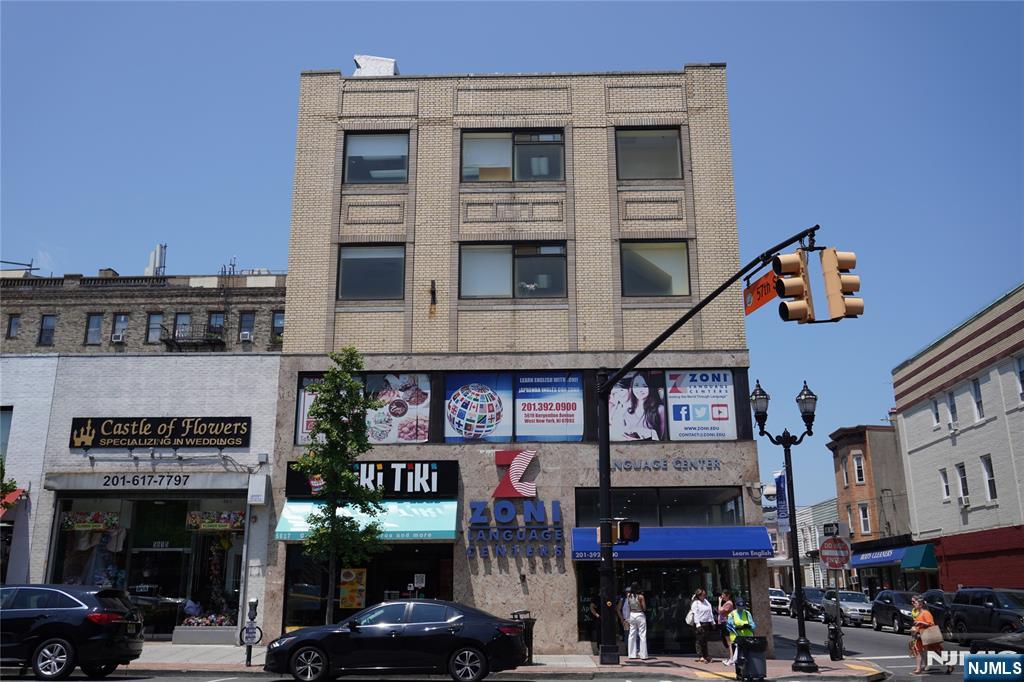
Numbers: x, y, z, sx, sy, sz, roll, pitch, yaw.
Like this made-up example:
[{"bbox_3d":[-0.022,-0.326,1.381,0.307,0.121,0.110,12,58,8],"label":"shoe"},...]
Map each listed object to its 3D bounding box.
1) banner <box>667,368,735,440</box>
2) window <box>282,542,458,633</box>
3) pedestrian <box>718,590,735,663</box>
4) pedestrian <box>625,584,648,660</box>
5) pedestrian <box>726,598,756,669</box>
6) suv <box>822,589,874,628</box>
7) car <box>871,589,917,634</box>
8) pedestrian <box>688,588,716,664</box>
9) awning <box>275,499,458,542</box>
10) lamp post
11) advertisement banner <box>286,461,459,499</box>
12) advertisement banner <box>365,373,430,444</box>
[{"bbox_3d":[4.636,1.564,20.880,1.640,1.745,0.050,-1,-16,1],"label":"banner"},{"bbox_3d":[-3.342,5.826,19.866,3.930,2.120,0.120,-1,-16,1],"label":"window"},{"bbox_3d":[4.873,6.465,19.297,0.384,1.555,0.440,2,-14,-9],"label":"pedestrian"},{"bbox_3d":[2.915,6.464,19.735,0.485,1.688,0.360,4,-15,-16],"label":"pedestrian"},{"bbox_3d":[4.872,6.219,18.070,0.620,1.506,0.480,-2,-14,8],"label":"pedestrian"},{"bbox_3d":[16.676,13.113,42.040,1.860,1.660,4.550,-1,-16,4],"label":"suv"},{"bbox_3d":[15.775,10.697,33.701,1.850,1.640,4.500,-1,-16,4],"label":"car"},{"bbox_3d":[4.151,6.203,18.620,0.520,1.520,0.380,13,-21,-38],"label":"pedestrian"},{"bbox_3d":[-3.368,4.180,19.998,4.130,1.005,0.750,-1,-16,1],"label":"awning"},{"bbox_3d":[5.883,3.704,17.730,1.430,5.924,0.520,-1,-16,1],"label":"lamp post"},{"bbox_3d":[-3.409,3.424,20.941,4.244,0.931,0.200,0,-14,1],"label":"advertisement banner"},{"bbox_3d":[-2.892,1.706,21.583,1.697,1.814,0.060,0,-14,1],"label":"advertisement banner"}]

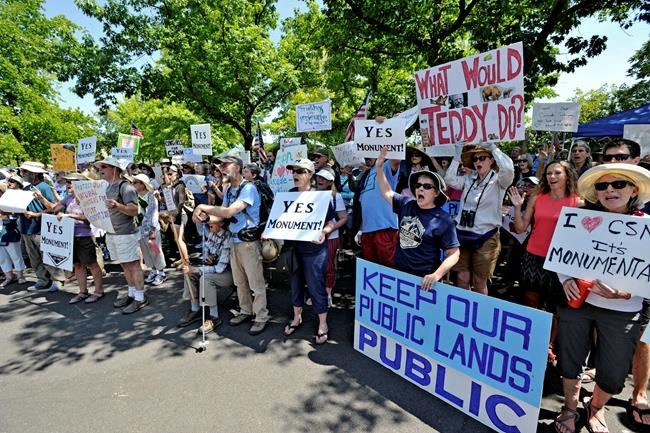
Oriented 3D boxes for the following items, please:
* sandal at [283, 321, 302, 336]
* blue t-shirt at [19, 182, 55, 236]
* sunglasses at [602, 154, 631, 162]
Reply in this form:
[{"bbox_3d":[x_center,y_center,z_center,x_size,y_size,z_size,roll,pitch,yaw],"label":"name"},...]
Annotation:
[{"bbox_3d":[-0.324,1.142,3.174,0.095,0.060,0.260,6,12,31],"label":"sandal"},{"bbox_3d":[-4.051,-0.106,4.330,0.470,0.700,0.300,4,10,28],"label":"blue t-shirt"},{"bbox_3d":[1.987,-0.391,2.070,0.150,0.050,0.145,-4,9,-20],"label":"sunglasses"}]

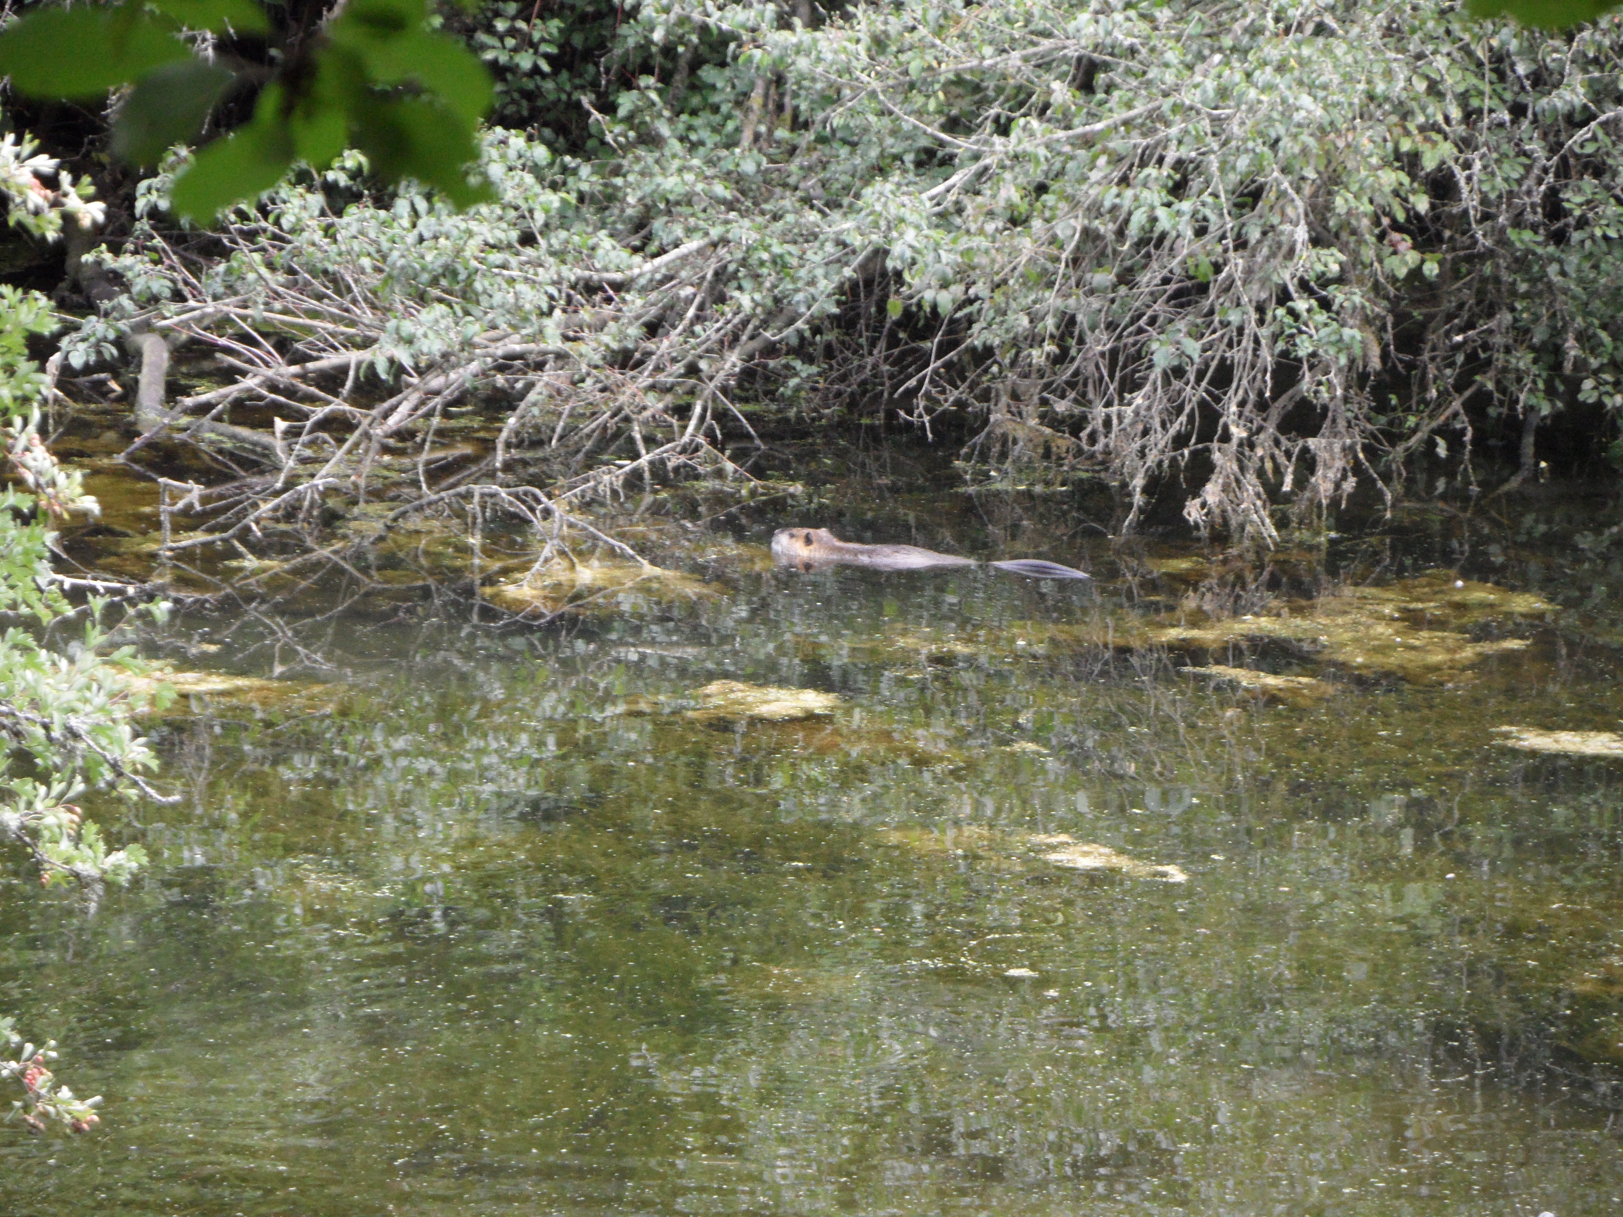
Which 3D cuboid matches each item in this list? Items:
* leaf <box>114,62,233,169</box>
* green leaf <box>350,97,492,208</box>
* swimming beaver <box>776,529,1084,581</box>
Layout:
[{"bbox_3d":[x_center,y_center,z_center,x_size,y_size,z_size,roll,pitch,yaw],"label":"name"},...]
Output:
[{"bbox_3d":[-0.277,-0.215,5.500,0.063,0.037,0.012,-36,3,-1],"label":"leaf"},{"bbox_3d":[-0.170,-0.198,5.500,0.070,0.041,0.012,37,1,-3],"label":"green leaf"},{"bbox_3d":[0.342,-0.086,36.500,1.000,0.240,0.300,4,10,22],"label":"swimming beaver"}]

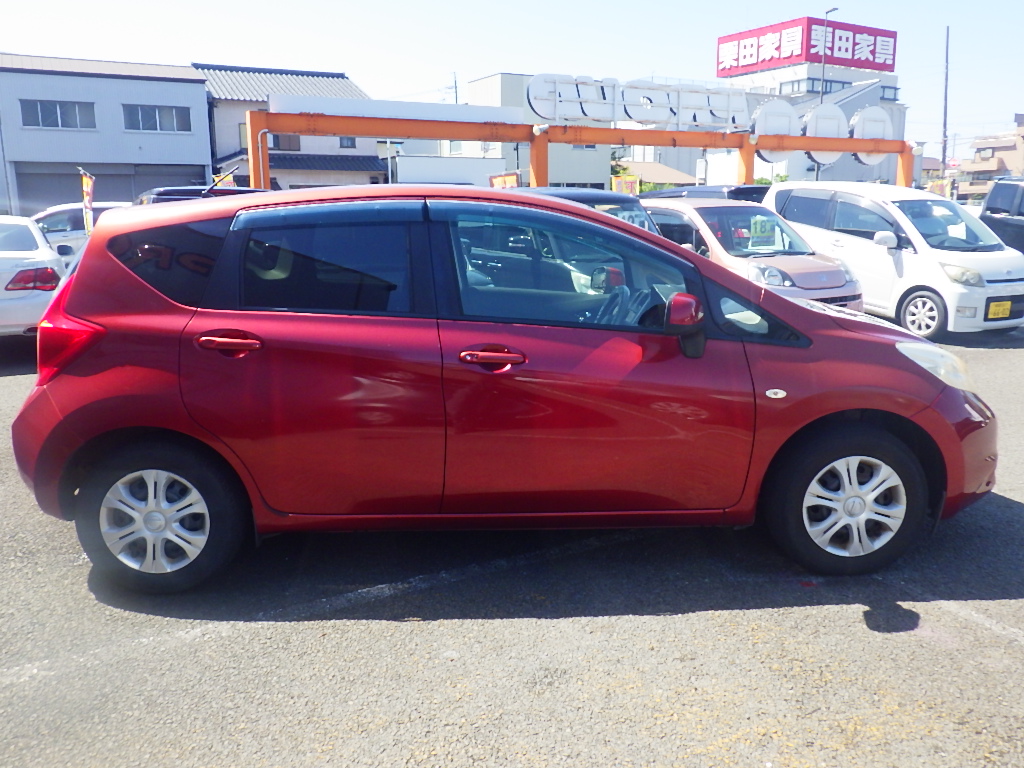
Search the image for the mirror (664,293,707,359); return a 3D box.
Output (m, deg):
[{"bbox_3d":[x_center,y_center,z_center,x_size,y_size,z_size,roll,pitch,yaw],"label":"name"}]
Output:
[{"bbox_3d":[0.598,-0.199,2.883,0.140,0.230,0.210,-1,12,-2],"label":"mirror"}]

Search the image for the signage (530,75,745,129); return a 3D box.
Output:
[{"bbox_3d":[3.116,-6.484,19.140,6.310,1.020,0.220,-7,14,-27],"label":"signage"}]

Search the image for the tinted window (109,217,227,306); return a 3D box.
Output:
[{"bbox_3d":[-1.242,-0.431,2.988,0.475,0.325,0.050,0,-3,4],"label":"tinted window"}]

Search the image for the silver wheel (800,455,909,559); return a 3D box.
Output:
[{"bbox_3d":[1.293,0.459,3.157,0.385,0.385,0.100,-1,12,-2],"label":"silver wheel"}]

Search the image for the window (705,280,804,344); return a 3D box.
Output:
[{"bbox_3d":[0.909,-0.265,3.092,0.380,0.255,0.060,-3,-8,-14],"label":"window"}]

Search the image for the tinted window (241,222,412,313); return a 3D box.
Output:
[{"bbox_3d":[-0.670,-0.422,2.992,0.615,0.325,0.040,-1,-4,-2],"label":"tinted window"}]

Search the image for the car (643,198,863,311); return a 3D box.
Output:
[{"bbox_3d":[2.270,-1.345,9.450,1.475,1.575,3.395,-7,14,-29],"label":"car"}]

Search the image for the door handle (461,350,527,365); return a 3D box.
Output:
[{"bbox_3d":[-0.072,-0.094,2.944,0.230,0.050,0.050,-1,11,-2],"label":"door handle"}]

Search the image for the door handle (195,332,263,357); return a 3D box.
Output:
[{"bbox_3d":[-0.994,-0.135,2.906,0.235,0.085,0.055,-1,11,-2],"label":"door handle"}]

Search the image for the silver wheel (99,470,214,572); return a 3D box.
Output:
[{"bbox_3d":[-1.308,0.497,3.084,0.400,0.400,0.150,-1,11,-2],"label":"silver wheel"}]

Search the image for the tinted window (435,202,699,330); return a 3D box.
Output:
[{"bbox_3d":[0.189,-0.427,3.033,0.980,0.490,0.070,-1,-8,-2],"label":"tinted window"}]

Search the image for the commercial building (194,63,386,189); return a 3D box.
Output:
[{"bbox_3d":[-10.104,-9.936,36.804,7.300,8.000,7.400,-6,12,-24],"label":"commercial building"}]

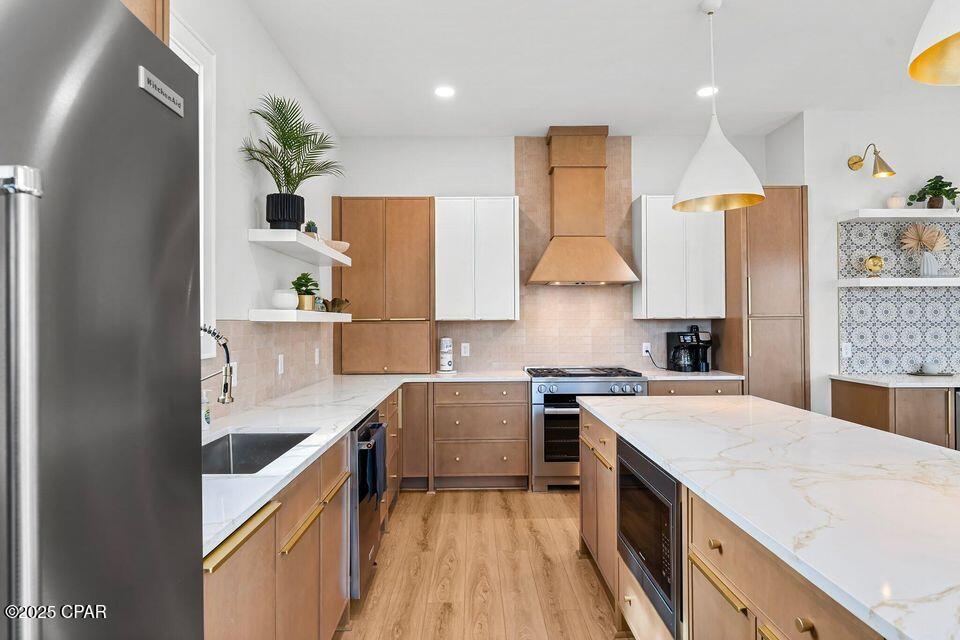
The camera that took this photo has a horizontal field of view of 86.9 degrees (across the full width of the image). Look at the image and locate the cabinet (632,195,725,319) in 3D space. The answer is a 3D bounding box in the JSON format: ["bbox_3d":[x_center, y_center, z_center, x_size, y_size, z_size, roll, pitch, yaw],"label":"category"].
[{"bbox_3d":[1.779,-0.549,4.561,0.725,1.072,0.285,0,0,-1],"label":"cabinet"}]

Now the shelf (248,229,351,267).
[{"bbox_3d":[-1.128,-0.455,3.358,0.259,0.064,1.237,0,0,-1],"label":"shelf"}]

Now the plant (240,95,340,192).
[{"bbox_3d":[-0.974,-0.954,2.751,0.440,0.545,0.500,0,0,-1],"label":"plant"}]

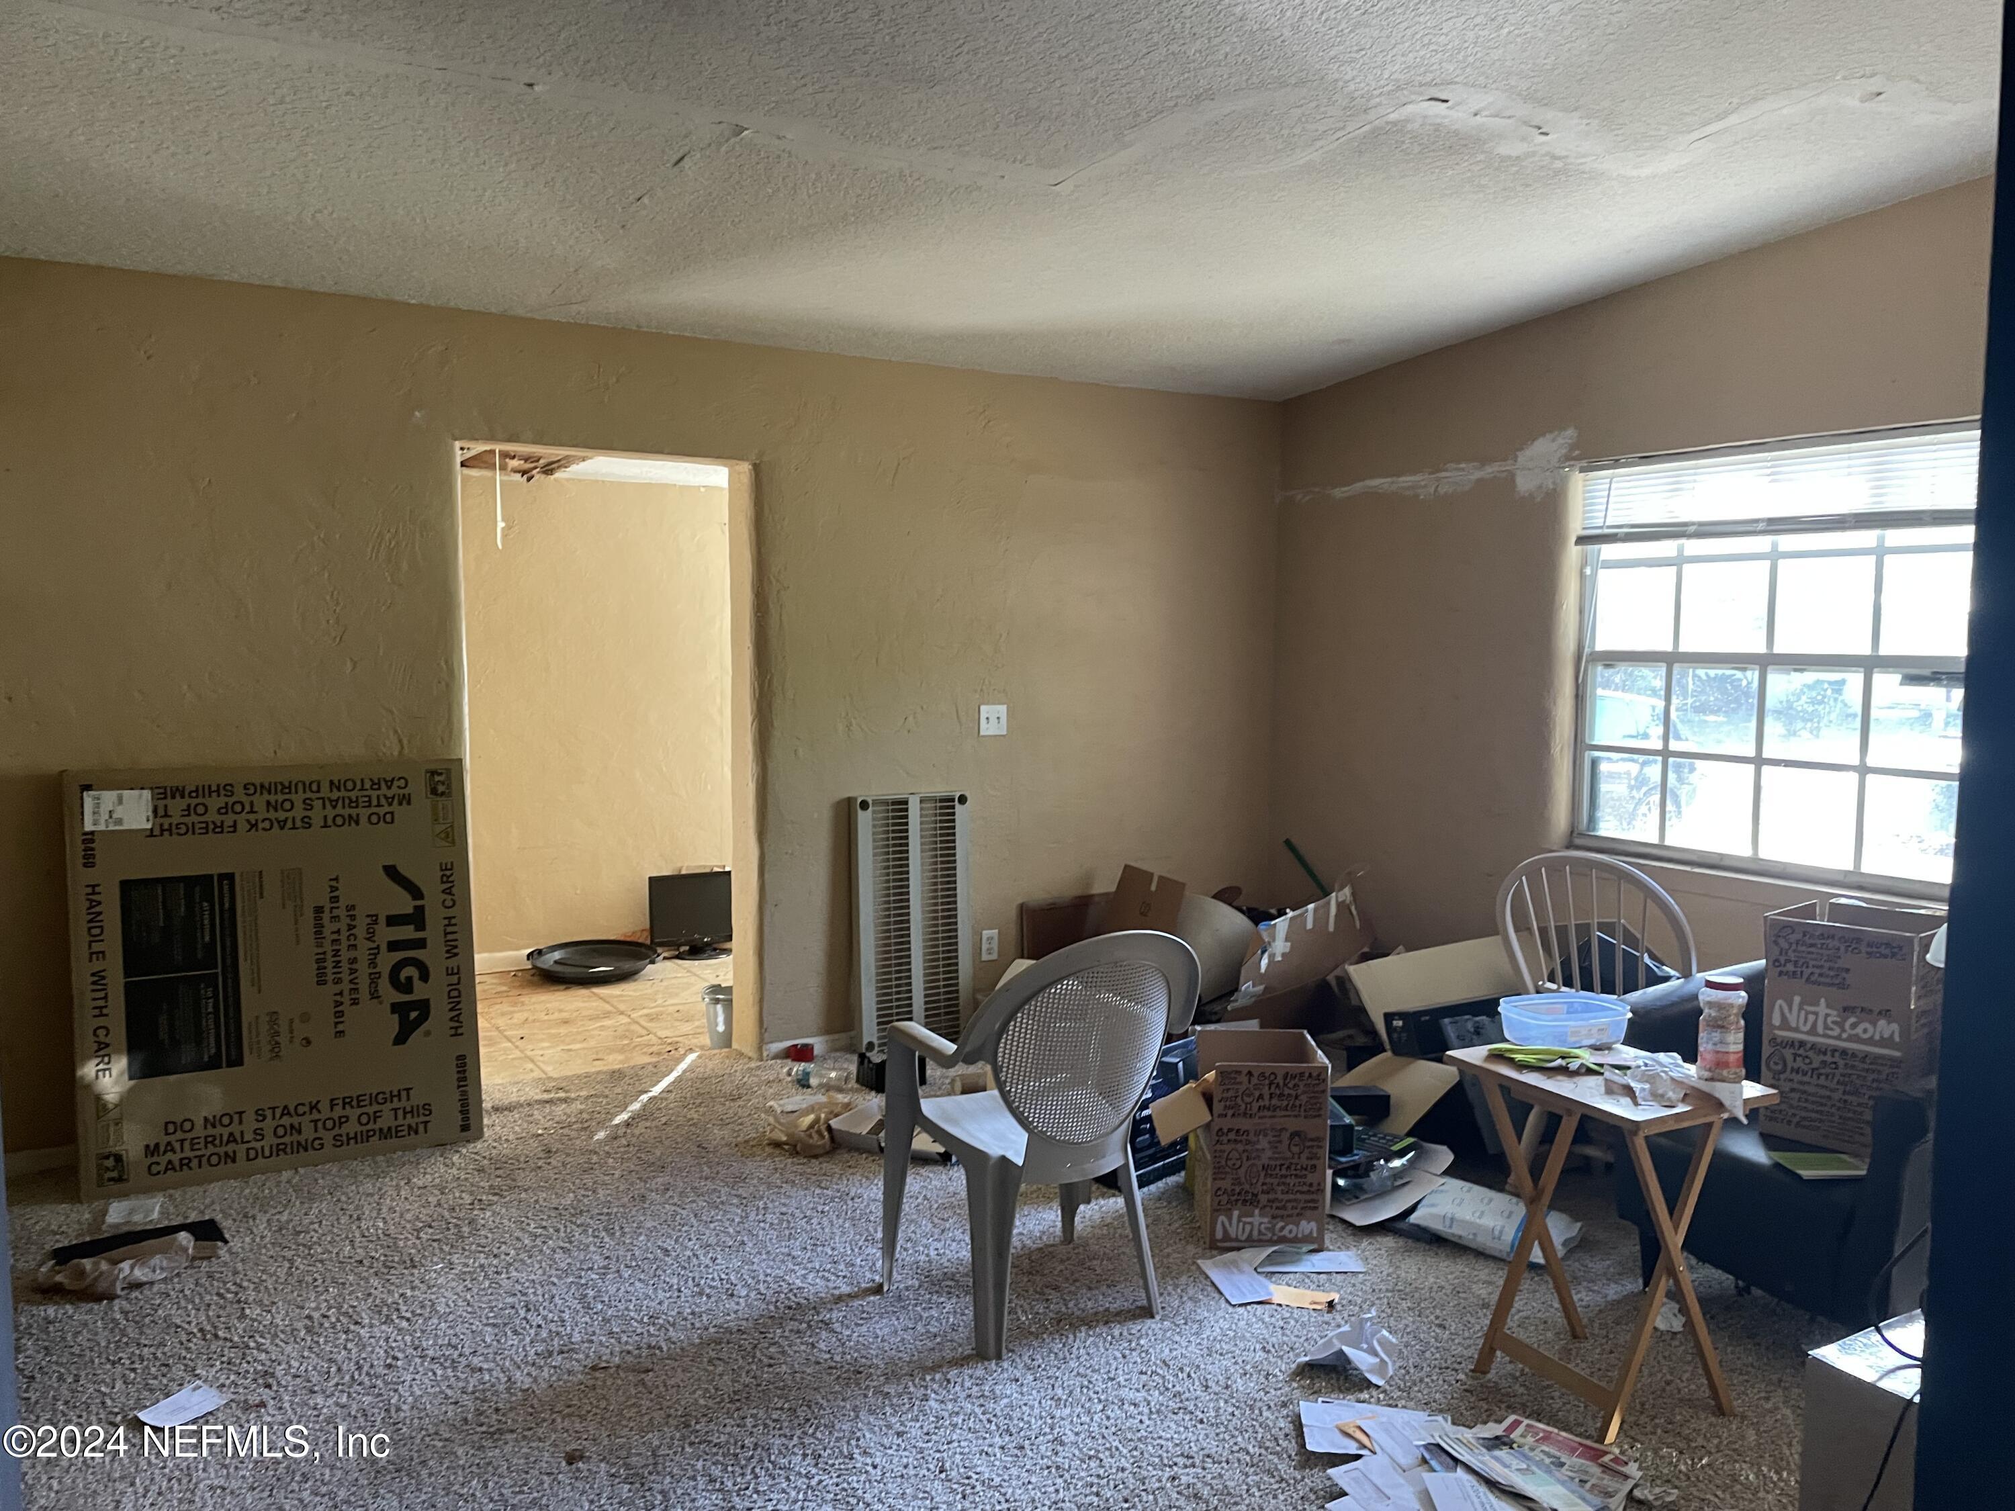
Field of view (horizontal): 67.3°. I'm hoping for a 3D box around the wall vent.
[{"bbox_3d":[-0.321,0.582,5.482,0.460,0.900,0.070,-2,5,-32],"label":"wall vent"}]

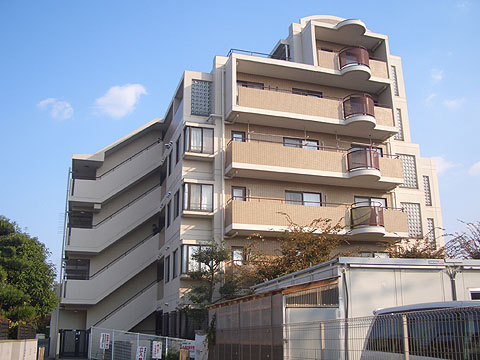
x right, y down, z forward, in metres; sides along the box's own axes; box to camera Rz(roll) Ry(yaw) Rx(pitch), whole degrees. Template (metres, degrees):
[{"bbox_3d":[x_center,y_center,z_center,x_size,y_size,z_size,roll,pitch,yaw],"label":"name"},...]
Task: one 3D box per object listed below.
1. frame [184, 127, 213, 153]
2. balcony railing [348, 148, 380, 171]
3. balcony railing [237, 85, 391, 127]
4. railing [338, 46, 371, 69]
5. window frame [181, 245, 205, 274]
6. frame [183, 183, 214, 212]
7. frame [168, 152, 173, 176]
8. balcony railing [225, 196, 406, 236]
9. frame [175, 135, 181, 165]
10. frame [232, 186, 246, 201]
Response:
[{"bbox_3d":[-1.975,-1.857,23.523,1.439,1.303,0.357,5,-17,-17],"label":"frame"},{"bbox_3d":[6.240,-0.946,24.011,1.622,1.130,0.869,5,-17,-17],"label":"balcony railing"},{"bbox_3d":[4.151,-3.773,24.179,8.690,1.236,0.985,5,-17,-17],"label":"balcony railing"},{"bbox_3d":[6.204,-6.335,25.569,1.622,1.149,0.869,5,-17,-17],"label":"railing"},{"bbox_3d":[-1.930,3.626,21.941,1.458,1.361,0.357,5,-17,-17],"label":"window frame"},{"bbox_3d":[-1.952,0.870,22.736,1.448,1.303,0.357,5,-17,-17],"label":"frame"},{"bbox_3d":[-3.775,-0.841,26.787,0.116,1.342,1.400,5,-17,-17],"label":"frame"},{"bbox_3d":[3.953,1.805,23.079,9.163,1.342,2.066,5,-17,-17],"label":"balcony railing"},{"bbox_3d":[-3.083,-1.445,24.713,0.116,1.342,1.593,5,-17,-17],"label":"frame"},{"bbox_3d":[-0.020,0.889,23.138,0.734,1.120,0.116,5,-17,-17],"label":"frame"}]

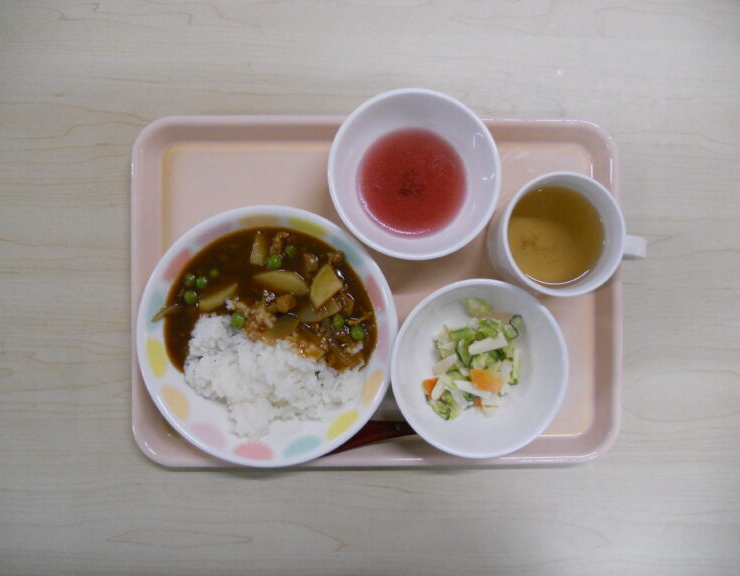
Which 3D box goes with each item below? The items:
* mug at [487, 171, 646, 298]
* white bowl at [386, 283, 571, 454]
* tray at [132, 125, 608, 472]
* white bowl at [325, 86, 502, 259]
[{"bbox_3d":[0.137,-0.033,0.421,0.103,0.066,0.081,7,89,0],"label":"mug"},{"bbox_3d":[0.074,0.055,0.430,0.121,0.046,0.121,0,89,0],"label":"white bowl"},{"bbox_3d":[0.005,0.002,0.446,0.357,0.020,0.256,0,89,0],"label":"tray"},{"bbox_3d":[0.030,-0.077,0.430,0.117,0.047,0.117,0,89,0],"label":"white bowl"}]

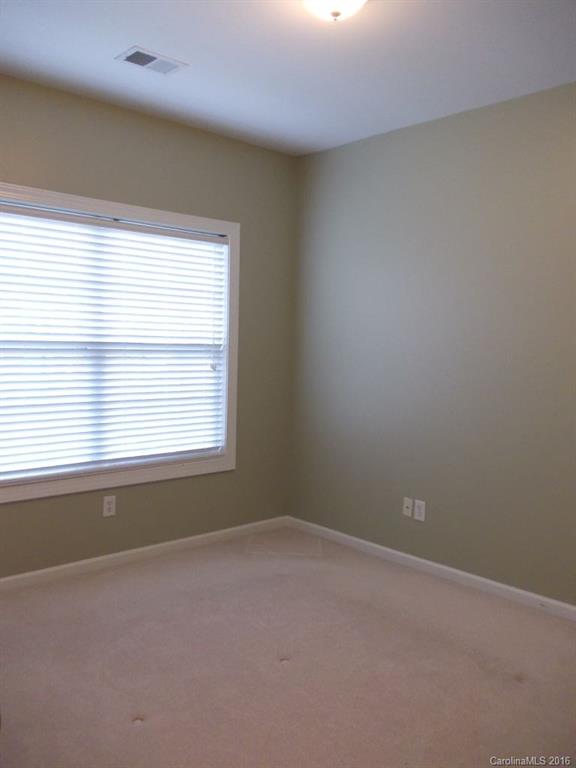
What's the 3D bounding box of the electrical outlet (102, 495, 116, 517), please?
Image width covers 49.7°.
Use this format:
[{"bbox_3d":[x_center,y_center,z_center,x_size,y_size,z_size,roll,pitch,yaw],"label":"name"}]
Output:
[{"bbox_3d":[-1.048,0.723,3.669,0.072,0.115,0.012,-2,6,-42],"label":"electrical outlet"}]

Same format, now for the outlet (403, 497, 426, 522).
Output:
[{"bbox_3d":[0.772,0.767,3.810,0.012,0.116,0.157,-2,6,-42],"label":"outlet"}]

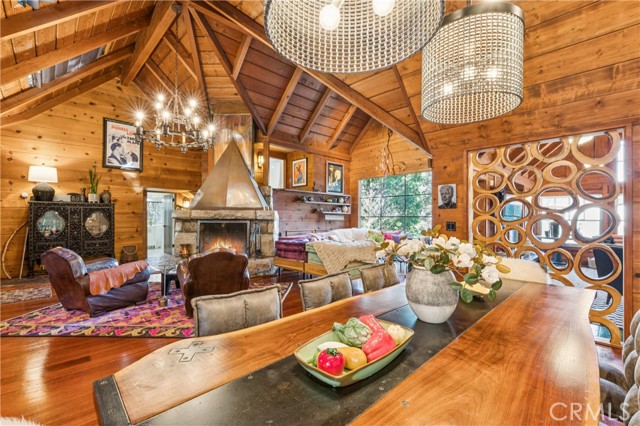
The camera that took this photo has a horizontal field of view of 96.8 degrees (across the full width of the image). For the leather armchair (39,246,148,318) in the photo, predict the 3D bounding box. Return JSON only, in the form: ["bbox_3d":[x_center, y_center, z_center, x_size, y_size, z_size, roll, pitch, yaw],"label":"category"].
[{"bbox_3d":[-3.310,0.940,4.250,0.870,0.900,1.000,0,0,25],"label":"leather armchair"}]

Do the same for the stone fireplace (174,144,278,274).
[{"bbox_3d":[-2.120,-0.130,6.620,2.220,3.060,1.000,0,0,1],"label":"stone fireplace"}]

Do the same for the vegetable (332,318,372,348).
[{"bbox_3d":[0.128,0.470,1.107,0.150,0.100,0.105,0,0,32],"label":"vegetable"}]

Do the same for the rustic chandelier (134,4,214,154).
[{"bbox_3d":[-2.217,-2.135,4.420,1.080,2.170,1.080,0,0,-44],"label":"rustic chandelier"}]

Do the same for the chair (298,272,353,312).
[{"bbox_3d":[0.235,0.950,2.020,0.530,0.900,0.600,0,0,-42],"label":"chair"}]

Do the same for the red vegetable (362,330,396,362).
[{"bbox_3d":[0.215,0.485,1.030,0.100,0.090,0.120,0,0,37],"label":"red vegetable"}]

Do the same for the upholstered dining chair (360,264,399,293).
[{"bbox_3d":[0.660,0.860,2.100,0.480,0.860,0.580,0,0,-44],"label":"upholstered dining chair"}]

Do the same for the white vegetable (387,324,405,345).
[{"bbox_3d":[0.303,0.482,1.115,0.073,0.068,0.073,0,0,0],"label":"white vegetable"}]

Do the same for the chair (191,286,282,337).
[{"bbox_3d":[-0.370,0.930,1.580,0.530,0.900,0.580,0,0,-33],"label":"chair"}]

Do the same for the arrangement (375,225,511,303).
[{"bbox_3d":[0.710,0.285,1.690,0.700,0.430,0.520,0,0,22],"label":"arrangement"}]

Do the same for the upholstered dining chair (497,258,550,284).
[{"bbox_3d":[1.860,0.930,2.800,0.600,0.940,0.600,0,0,43],"label":"upholstered dining chair"}]

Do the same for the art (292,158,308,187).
[{"bbox_3d":[-0.614,-1.243,8.880,0.035,0.840,0.740,0,0,-44],"label":"art"}]

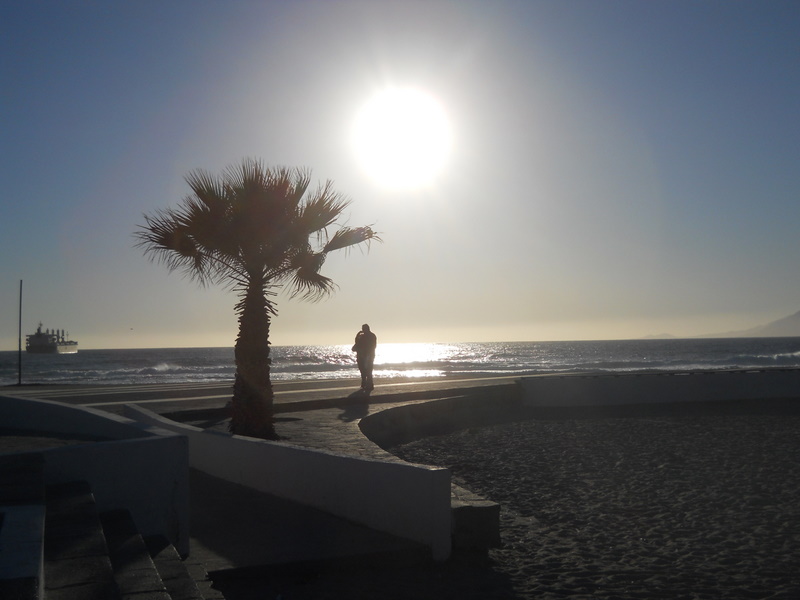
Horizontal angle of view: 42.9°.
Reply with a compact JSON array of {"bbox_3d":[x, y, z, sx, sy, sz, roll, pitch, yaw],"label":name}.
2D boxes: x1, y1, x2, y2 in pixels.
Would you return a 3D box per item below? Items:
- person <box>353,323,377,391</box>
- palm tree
[{"bbox_3d":[-0.921,1.500,26.619,0.600,1.720,0.440,0,-3,-15],"label":"person"},{"bbox_3d":[-2.124,-0.056,15.052,3.540,4.118,3.397,-1,-2,0],"label":"palm tree"}]

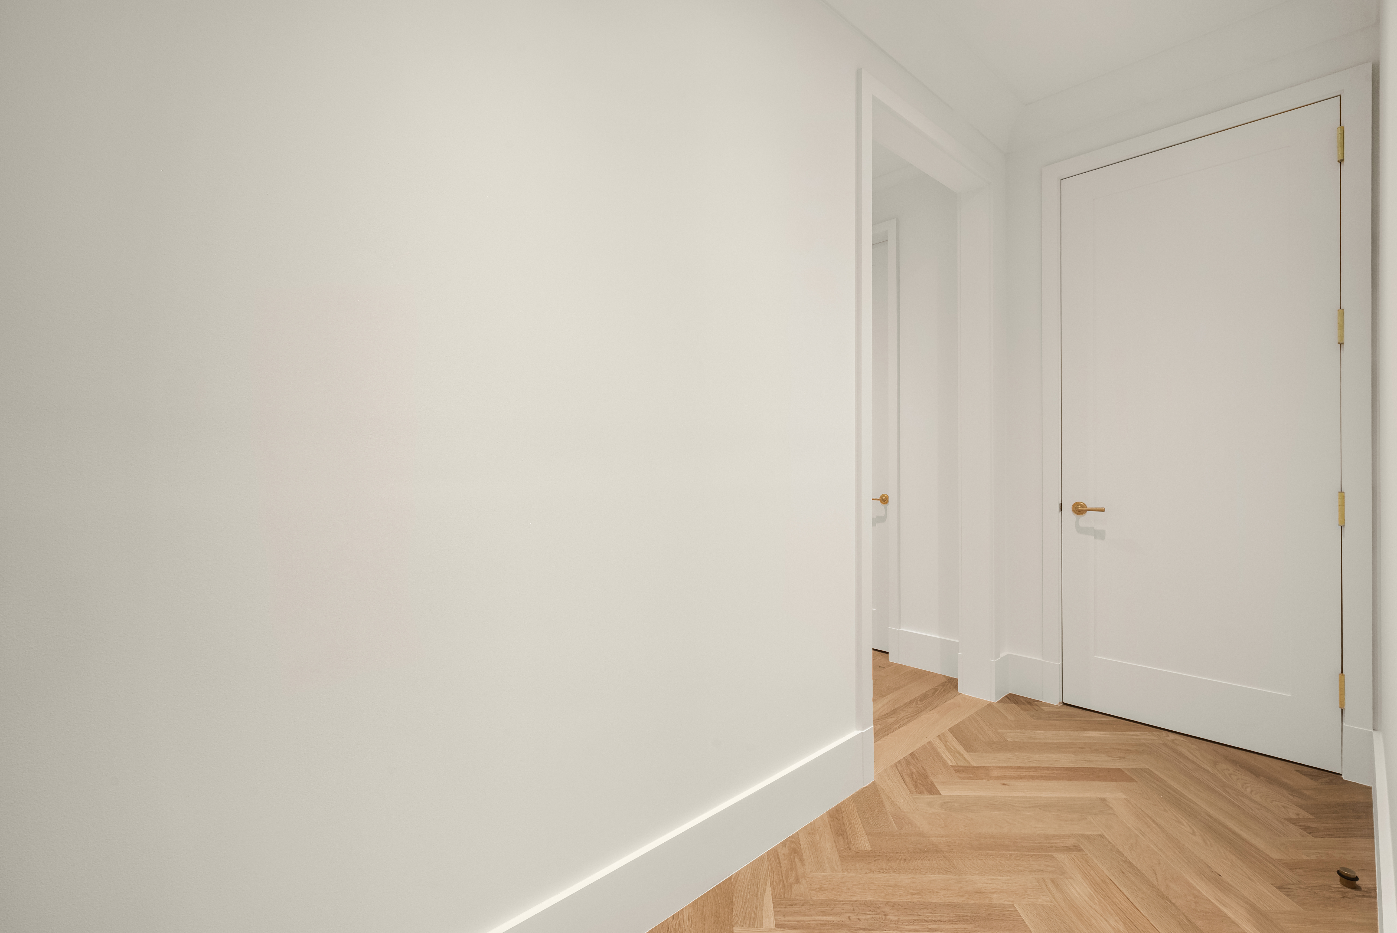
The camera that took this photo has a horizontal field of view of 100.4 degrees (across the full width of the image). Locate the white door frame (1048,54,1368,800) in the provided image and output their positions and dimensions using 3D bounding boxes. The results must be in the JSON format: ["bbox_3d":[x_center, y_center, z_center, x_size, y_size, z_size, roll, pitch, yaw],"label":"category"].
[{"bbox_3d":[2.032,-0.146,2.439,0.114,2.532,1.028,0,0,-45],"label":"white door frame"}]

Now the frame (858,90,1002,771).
[{"bbox_3d":[0.963,-0.140,2.483,1.183,2.529,0.172,0,0,-41],"label":"frame"}]

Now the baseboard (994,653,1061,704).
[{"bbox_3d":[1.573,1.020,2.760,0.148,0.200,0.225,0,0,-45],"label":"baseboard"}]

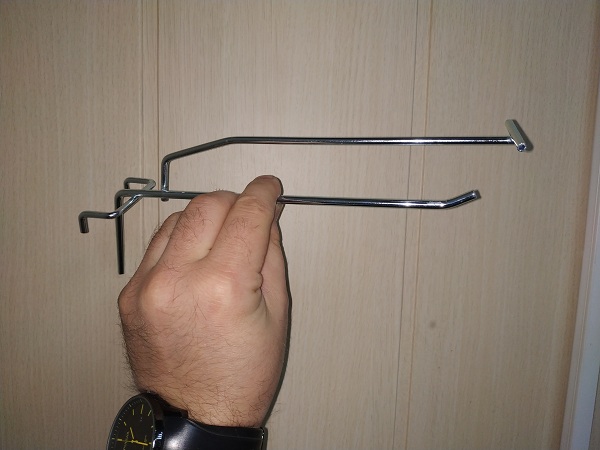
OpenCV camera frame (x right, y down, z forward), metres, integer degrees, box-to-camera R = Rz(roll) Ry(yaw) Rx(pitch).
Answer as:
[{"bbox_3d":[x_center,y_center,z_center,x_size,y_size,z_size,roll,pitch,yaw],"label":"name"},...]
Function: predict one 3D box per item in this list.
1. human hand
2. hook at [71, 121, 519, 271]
[{"bbox_3d":[-0.049,0.036,0.225,0.082,0.122,0.085,1,-8,14],"label":"human hand"},{"bbox_3d":[-0.009,-0.005,0.260,0.256,0.113,0.056,3,29,10],"label":"hook"}]

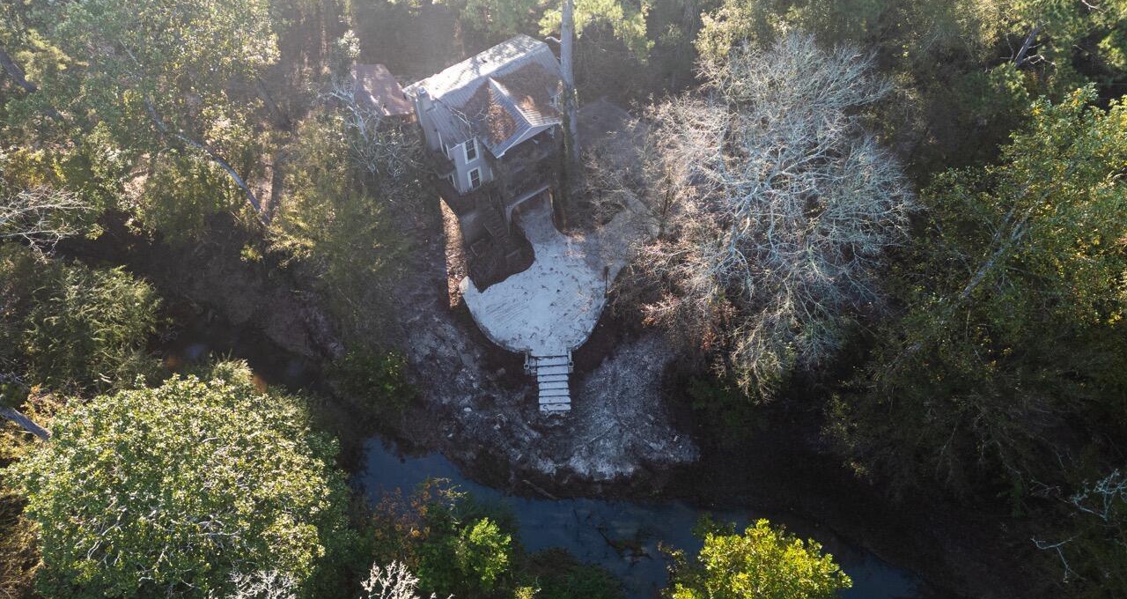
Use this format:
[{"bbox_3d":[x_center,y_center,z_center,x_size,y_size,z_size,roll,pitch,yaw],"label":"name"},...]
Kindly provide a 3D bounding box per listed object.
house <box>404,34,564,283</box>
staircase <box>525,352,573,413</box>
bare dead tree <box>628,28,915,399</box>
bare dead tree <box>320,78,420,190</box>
[{"bbox_3d":[-4.102,-9.668,49.902,9.473,10.742,7.812,-29,64,-16],"label":"house"},{"bbox_3d":[-0.684,5.156,48.324,2.441,1.855,3.418,-3,60,-1],"label":"staircase"},{"bbox_3d":[11.035,-4.883,44.531,15.234,15.430,18.555,0,60,0],"label":"bare dead tree"},{"bbox_3d":[-12.451,-10.254,51.660,6.152,8.594,6.836,0,60,0],"label":"bare dead tree"}]

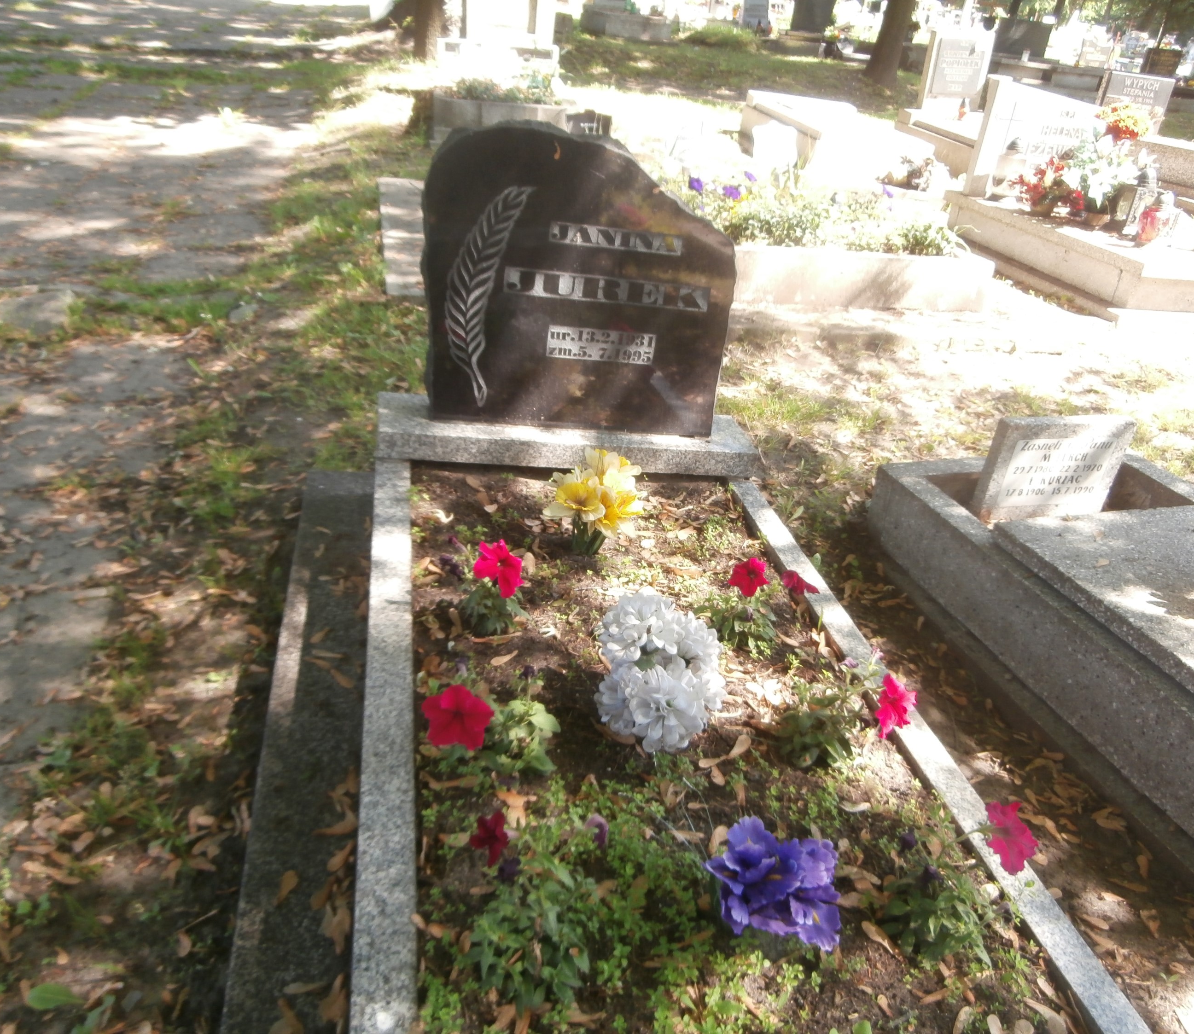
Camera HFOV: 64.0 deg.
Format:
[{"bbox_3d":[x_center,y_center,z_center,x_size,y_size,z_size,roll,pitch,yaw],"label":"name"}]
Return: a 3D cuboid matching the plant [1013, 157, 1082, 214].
[{"bbox_3d":[2.723,-2.006,5.789,0.371,0.343,0.306,-1,29,-9],"label":"plant"}]

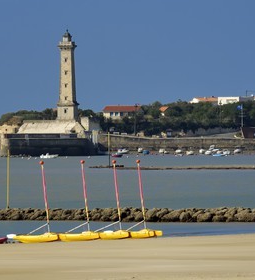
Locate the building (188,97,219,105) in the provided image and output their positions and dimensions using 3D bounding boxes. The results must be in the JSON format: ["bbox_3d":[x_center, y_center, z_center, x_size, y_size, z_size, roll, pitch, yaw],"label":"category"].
[{"bbox_3d":[30.852,-14.663,1400.007,11.000,4.700,7.800,0,0,-32],"label":"building"}]

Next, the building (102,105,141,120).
[{"bbox_3d":[-1.576,-10.168,1300.008,13.200,5.400,9.000,0,0,16],"label":"building"}]

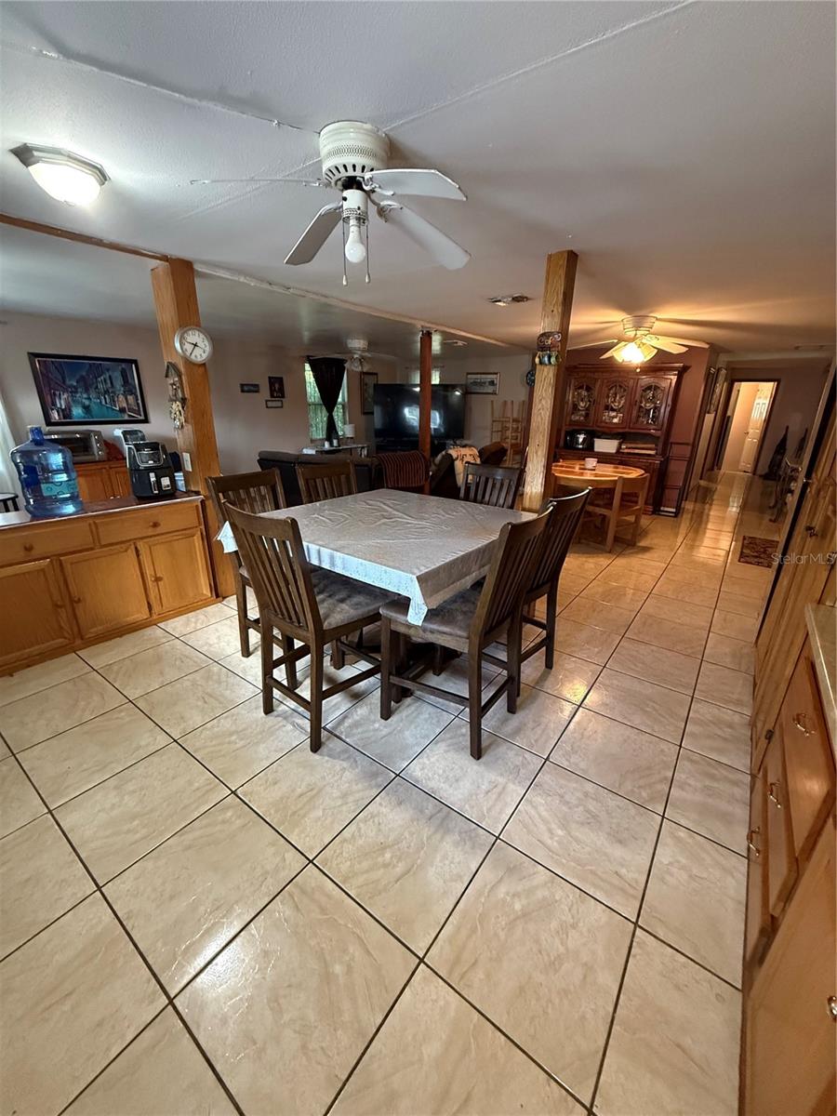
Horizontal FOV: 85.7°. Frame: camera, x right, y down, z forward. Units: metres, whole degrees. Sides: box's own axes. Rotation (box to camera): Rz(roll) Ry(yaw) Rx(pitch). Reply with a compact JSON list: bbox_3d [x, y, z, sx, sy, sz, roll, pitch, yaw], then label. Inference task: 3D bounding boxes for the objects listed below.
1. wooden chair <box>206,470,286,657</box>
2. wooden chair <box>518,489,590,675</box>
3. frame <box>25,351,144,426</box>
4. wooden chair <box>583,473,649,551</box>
[{"bbox_3d":[-0.745,0.082,2.549,0.584,1.075,0.461,15,24,33],"label":"wooden chair"},{"bbox_3d":[0.484,0.139,2.473,0.584,1.075,0.461,17,25,37],"label":"wooden chair"},{"bbox_3d":[-3.392,-1.749,4.744,0.030,0.670,0.965,15,24,34],"label":"frame"},{"bbox_3d":[2.105,-0.531,4.913,0.435,0.810,0.468,-13,24,-35],"label":"wooden chair"}]

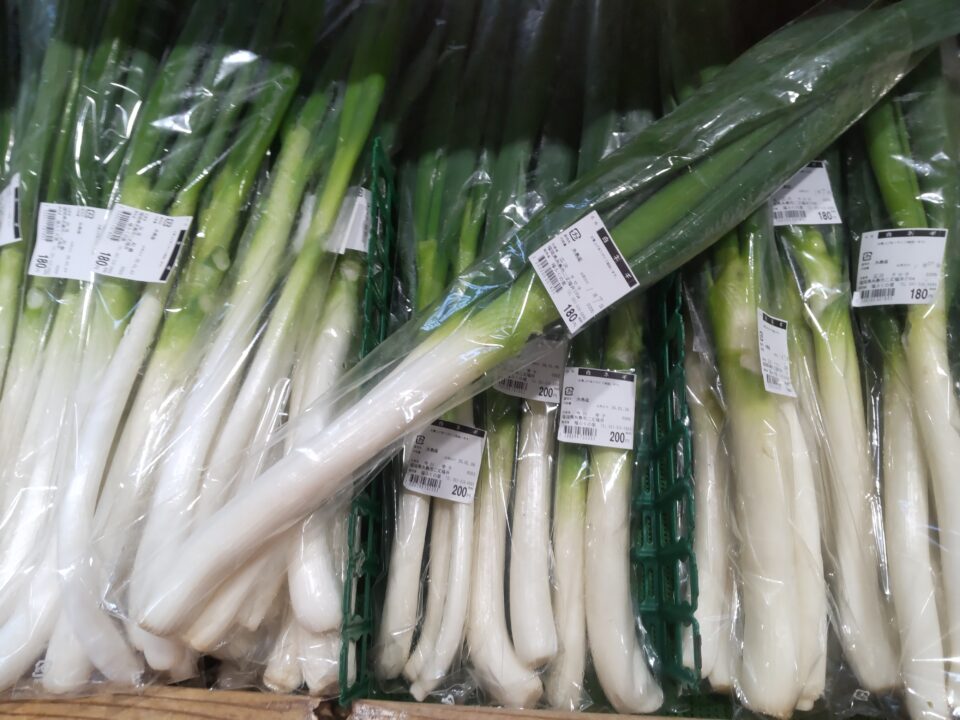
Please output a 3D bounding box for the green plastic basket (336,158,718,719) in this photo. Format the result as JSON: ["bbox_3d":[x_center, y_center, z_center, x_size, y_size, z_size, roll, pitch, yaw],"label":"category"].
[{"bbox_3d":[0.032,0.033,0.525,0.245,0.095,0.410,0,78,0],"label":"green plastic basket"}]

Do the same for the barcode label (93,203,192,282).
[{"bbox_3d":[-0.251,-0.086,0.495,0.054,0.007,0.057,16,74,-2],"label":"barcode label"}]

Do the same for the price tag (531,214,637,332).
[{"bbox_3d":[0.068,-0.057,0.433,0.054,0.004,0.058,-33,92,-6],"label":"price tag"}]

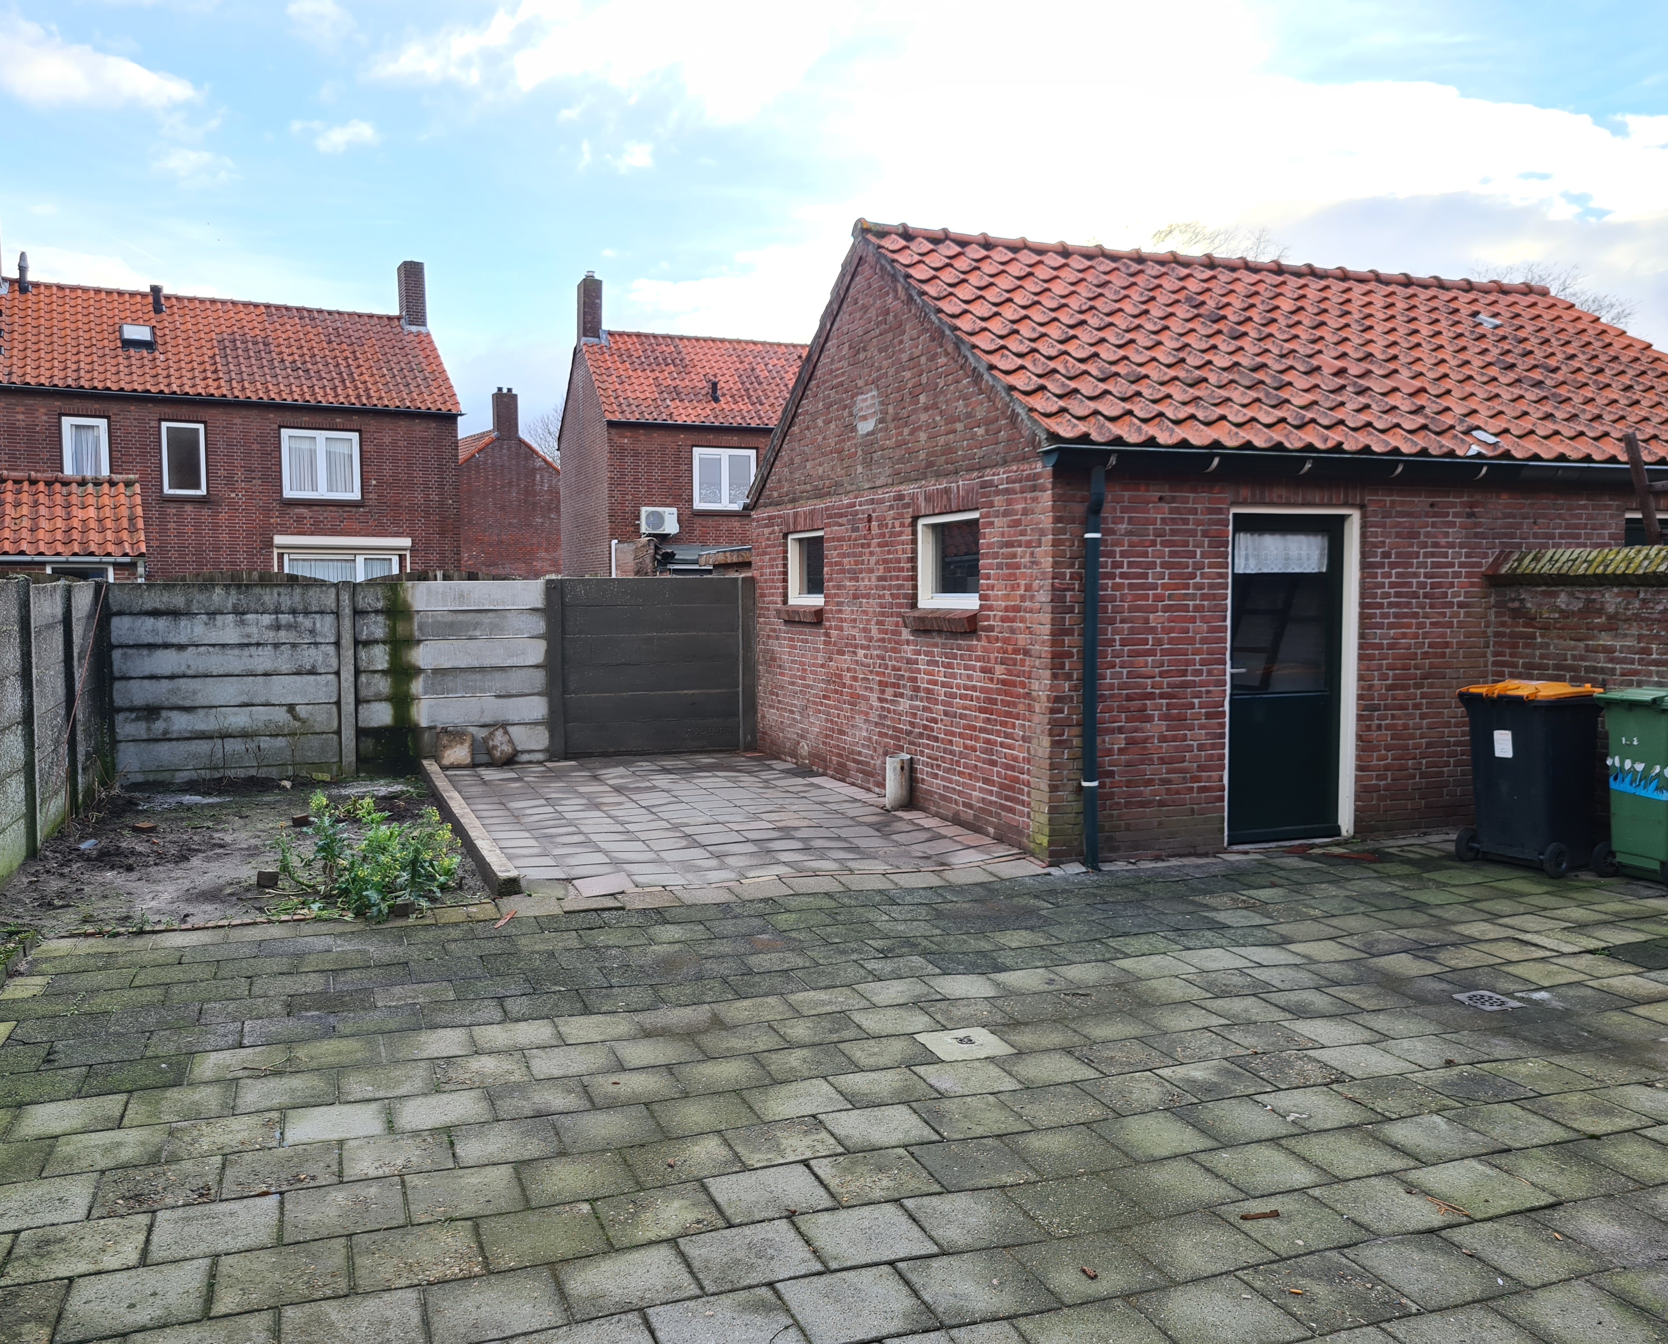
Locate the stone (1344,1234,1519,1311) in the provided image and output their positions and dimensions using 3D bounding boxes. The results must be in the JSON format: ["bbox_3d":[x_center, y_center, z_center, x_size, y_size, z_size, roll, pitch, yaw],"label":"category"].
[{"bbox_3d":[1.493,1.519,3.365,0.300,0.050,0.300,-1,4,-20],"label":"stone"}]

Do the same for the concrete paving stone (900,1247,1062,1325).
[{"bbox_3d":[0.346,1.525,3.293,0.300,0.050,0.300,-1,4,-18],"label":"concrete paving stone"}]

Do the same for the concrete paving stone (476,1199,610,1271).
[{"bbox_3d":[-0.738,1.454,3.419,0.300,0.050,0.300,-1,4,-21],"label":"concrete paving stone"}]

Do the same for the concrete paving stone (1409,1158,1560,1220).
[{"bbox_3d":[1.763,1.445,3.697,0.300,0.050,0.300,-1,4,-20],"label":"concrete paving stone"}]

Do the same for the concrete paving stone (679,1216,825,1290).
[{"bbox_3d":[-0.205,1.463,3.317,0.300,0.050,0.300,-1,4,-20],"label":"concrete paving stone"}]

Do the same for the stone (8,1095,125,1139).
[{"bbox_3d":[-2.456,1.458,4.330,0.300,0.050,0.300,-2,4,-21],"label":"stone"}]

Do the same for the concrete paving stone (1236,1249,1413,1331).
[{"bbox_3d":[1.163,1.480,3.162,0.300,0.050,0.300,-1,4,-19],"label":"concrete paving stone"}]

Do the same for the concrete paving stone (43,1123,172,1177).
[{"bbox_3d":[-2.115,1.422,3.933,0.300,0.050,0.300,-1,4,-20],"label":"concrete paving stone"}]

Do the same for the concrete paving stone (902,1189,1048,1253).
[{"bbox_3d":[0.367,1.453,3.505,0.300,0.050,0.300,-1,4,-20],"label":"concrete paving stone"}]

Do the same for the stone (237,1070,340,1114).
[{"bbox_3d":[-1.751,1.371,4.311,0.300,0.050,0.300,-1,4,-21],"label":"stone"}]

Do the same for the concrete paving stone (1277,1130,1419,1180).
[{"bbox_3d":[1.518,1.435,3.954,0.300,0.050,0.300,-1,4,-19],"label":"concrete paving stone"}]

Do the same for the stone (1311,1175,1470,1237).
[{"bbox_3d":[1.478,1.450,3.595,0.300,0.050,0.300,-1,4,-20],"label":"stone"}]

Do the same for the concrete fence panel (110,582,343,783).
[{"bbox_3d":[-5.130,0.085,11.400,1.790,1.720,0.050,-1,3,-20],"label":"concrete fence panel"}]

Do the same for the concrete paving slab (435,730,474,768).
[{"bbox_3d":[-3.373,0.693,12.000,0.310,0.310,0.050,-1,-6,-20],"label":"concrete paving slab"}]

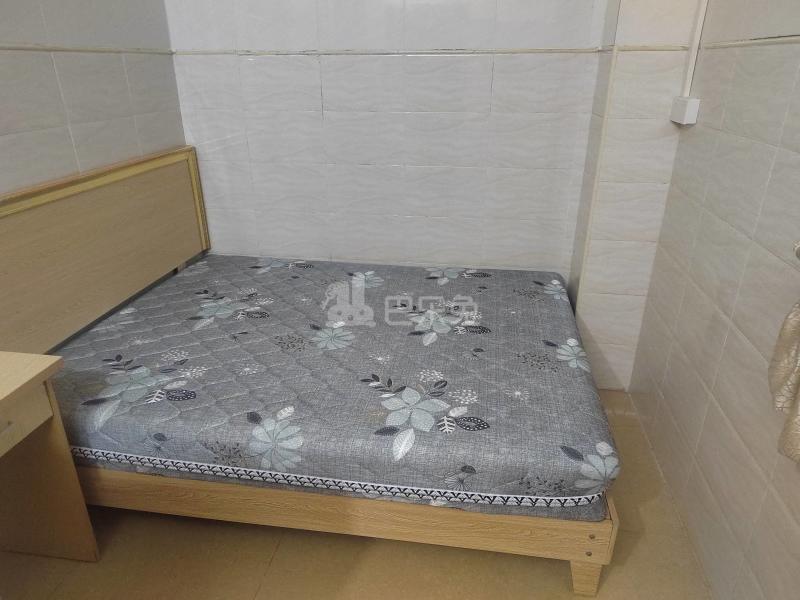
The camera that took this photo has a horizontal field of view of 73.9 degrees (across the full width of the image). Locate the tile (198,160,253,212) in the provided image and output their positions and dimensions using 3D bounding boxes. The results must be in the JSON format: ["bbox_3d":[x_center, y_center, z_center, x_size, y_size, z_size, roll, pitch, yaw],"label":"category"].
[{"bbox_3d":[-0.940,-0.605,2.834,0.331,0.256,0.010,3,24,8],"label":"tile"}]

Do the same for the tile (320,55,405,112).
[{"bbox_3d":[-0.178,-1.022,2.514,0.400,0.249,0.012,4,24,8],"label":"tile"}]

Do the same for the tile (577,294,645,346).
[{"bbox_3d":[0.966,0.086,2.443,0.282,0.249,0.010,3,24,8],"label":"tile"}]

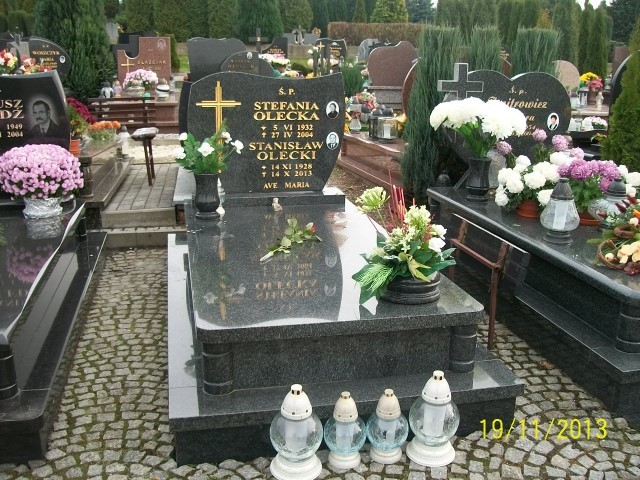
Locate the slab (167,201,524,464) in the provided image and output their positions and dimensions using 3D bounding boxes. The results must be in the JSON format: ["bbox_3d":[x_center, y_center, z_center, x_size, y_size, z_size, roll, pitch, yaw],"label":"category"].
[{"bbox_3d":[-0.120,0.223,3.394,1.270,0.448,2.369,-2,15,-12],"label":"slab"}]

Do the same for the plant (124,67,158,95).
[{"bbox_3d":[-2.940,-2.587,10.900,0.570,0.410,0.530,-2,15,-12],"label":"plant"}]

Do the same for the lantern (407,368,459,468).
[{"bbox_3d":[0.394,0.600,2.290,0.174,0.312,0.174,-2,15,-12],"label":"lantern"}]

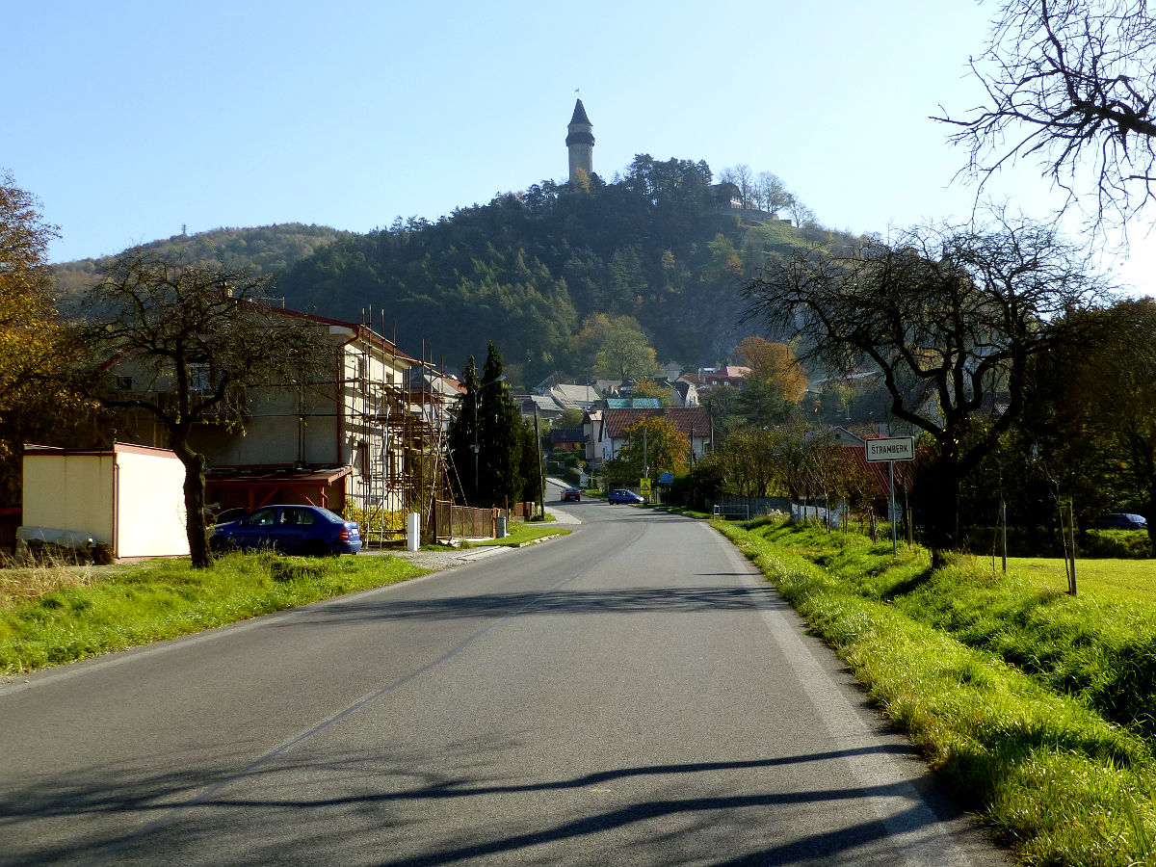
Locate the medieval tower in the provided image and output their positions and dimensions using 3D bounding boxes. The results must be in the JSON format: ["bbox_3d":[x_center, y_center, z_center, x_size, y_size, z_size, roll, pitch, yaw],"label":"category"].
[{"bbox_3d":[1.026,-123.151,555.000,12.200,39.000,12.200,-1,-4,0],"label":"medieval tower"}]

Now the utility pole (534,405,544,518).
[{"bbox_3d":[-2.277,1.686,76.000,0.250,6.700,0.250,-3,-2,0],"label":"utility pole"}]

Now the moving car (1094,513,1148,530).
[{"bbox_3d":[32.740,5.510,78.000,1.750,1.450,4.200,1,-4,-21],"label":"moving car"}]

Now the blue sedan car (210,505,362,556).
[{"bbox_3d":[-7.880,2.550,34.200,4.220,1.450,1.650,0,-3,4],"label":"blue sedan car"}]

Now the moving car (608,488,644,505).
[{"bbox_3d":[4.527,5.902,120.000,3.750,1.460,1.630,-1,-3,16],"label":"moving car"}]

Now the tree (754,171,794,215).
[{"bbox_3d":[81.280,-99.652,540.000,16.500,17.600,16.500,-1,-4,0],"label":"tree"}]

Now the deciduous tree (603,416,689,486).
[{"bbox_3d":[7.196,1.990,138.000,8.600,7.500,7.600,0,-2,0],"label":"deciduous tree"}]

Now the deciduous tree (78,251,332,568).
[{"bbox_3d":[-8.205,-0.531,28.700,5.500,6.900,5.100,0,-2,0],"label":"deciduous tree"}]

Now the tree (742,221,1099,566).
[{"bbox_3d":[6.631,-0.798,24.800,6.900,6.700,6.300,0,-2,0],"label":"tree"}]

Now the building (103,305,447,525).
[{"bbox_3d":[-10.859,-0.012,46.293,8.600,8.000,9.300,-1,-4,5],"label":"building"}]

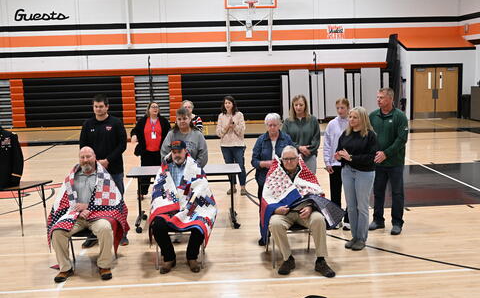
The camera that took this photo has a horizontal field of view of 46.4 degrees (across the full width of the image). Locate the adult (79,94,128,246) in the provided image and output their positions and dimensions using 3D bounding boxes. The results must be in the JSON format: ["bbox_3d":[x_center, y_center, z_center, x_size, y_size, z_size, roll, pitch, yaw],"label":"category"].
[{"bbox_3d":[-1.637,0.268,6.740,0.570,1.820,0.380,-2,8,-8],"label":"adult"}]

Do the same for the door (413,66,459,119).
[{"bbox_3d":[8.190,-2.332,23.459,1.880,2.140,0.120,-2,8,-4],"label":"door"}]

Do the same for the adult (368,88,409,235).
[{"bbox_3d":[1.860,0.149,7.060,0.540,1.820,0.380,4,9,35],"label":"adult"}]

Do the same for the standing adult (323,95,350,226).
[{"bbox_3d":[1.297,0.200,7.413,0.434,1.707,0.313,1,8,18],"label":"standing adult"}]

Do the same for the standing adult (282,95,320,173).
[{"bbox_3d":[0.809,0.182,7.367,0.500,1.720,0.360,0,8,6],"label":"standing adult"}]

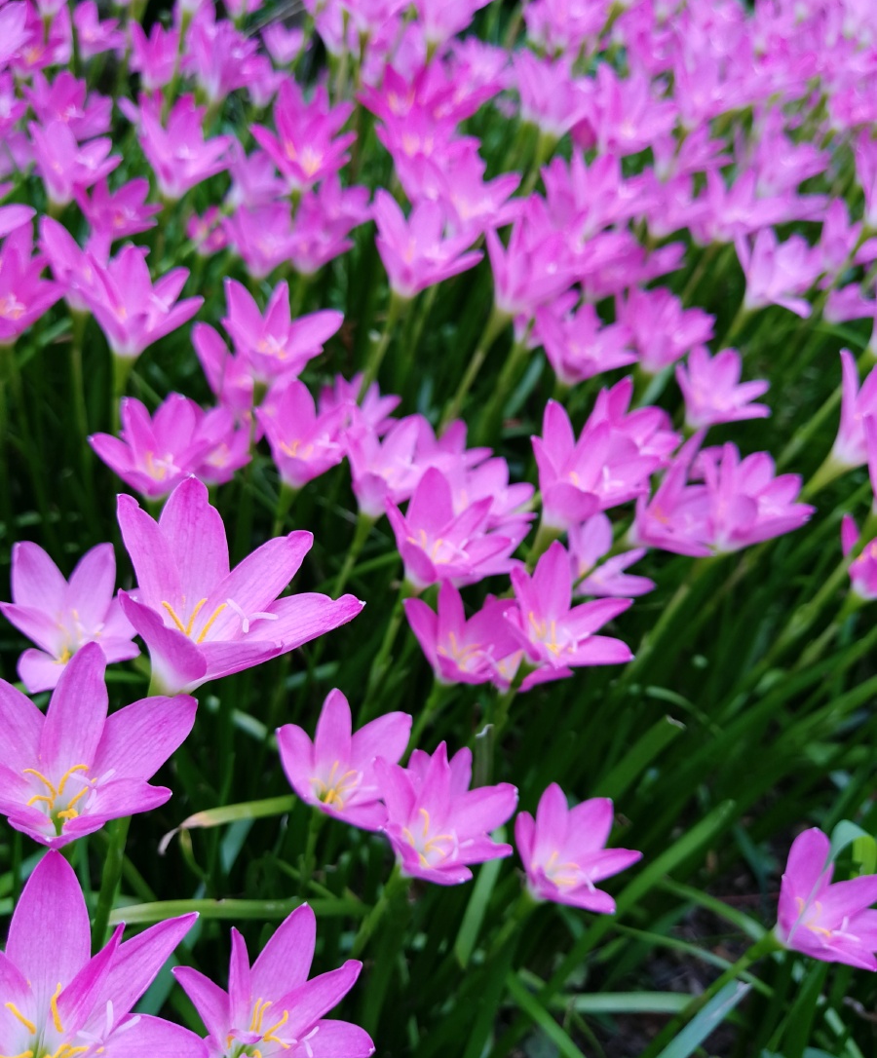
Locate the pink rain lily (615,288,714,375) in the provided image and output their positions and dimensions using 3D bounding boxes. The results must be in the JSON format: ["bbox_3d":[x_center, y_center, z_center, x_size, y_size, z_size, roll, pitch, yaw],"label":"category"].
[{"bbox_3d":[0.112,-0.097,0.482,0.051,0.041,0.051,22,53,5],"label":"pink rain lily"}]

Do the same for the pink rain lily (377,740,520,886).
[{"bbox_3d":[-0.005,0.135,0.396,0.066,0.048,0.066,5,39,-27],"label":"pink rain lily"}]

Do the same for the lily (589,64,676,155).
[{"bbox_3d":[0.126,-0.282,0.625,0.062,0.050,0.062,-4,43,-27],"label":"lily"}]

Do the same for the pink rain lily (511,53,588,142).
[{"bbox_3d":[0.072,-0.306,0.653,0.058,0.050,0.058,-4,43,-27],"label":"pink rain lily"}]

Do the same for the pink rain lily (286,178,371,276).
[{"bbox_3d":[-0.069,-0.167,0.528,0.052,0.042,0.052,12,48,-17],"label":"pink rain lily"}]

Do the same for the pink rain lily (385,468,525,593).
[{"bbox_3d":[-0.002,0.009,0.431,0.064,0.048,0.064,5,39,-27],"label":"pink rain lily"}]

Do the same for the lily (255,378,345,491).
[{"bbox_3d":[-0.082,-0.049,0.536,0.056,0.050,0.056,-8,43,-27],"label":"lily"}]

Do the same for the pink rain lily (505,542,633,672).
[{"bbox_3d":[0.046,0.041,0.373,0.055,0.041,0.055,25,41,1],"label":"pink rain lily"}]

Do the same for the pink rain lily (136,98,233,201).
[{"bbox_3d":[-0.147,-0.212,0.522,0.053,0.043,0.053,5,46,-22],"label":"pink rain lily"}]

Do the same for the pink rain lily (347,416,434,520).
[{"bbox_3d":[-0.035,-0.030,0.543,0.056,0.050,0.056,-4,43,-27],"label":"pink rain lily"}]

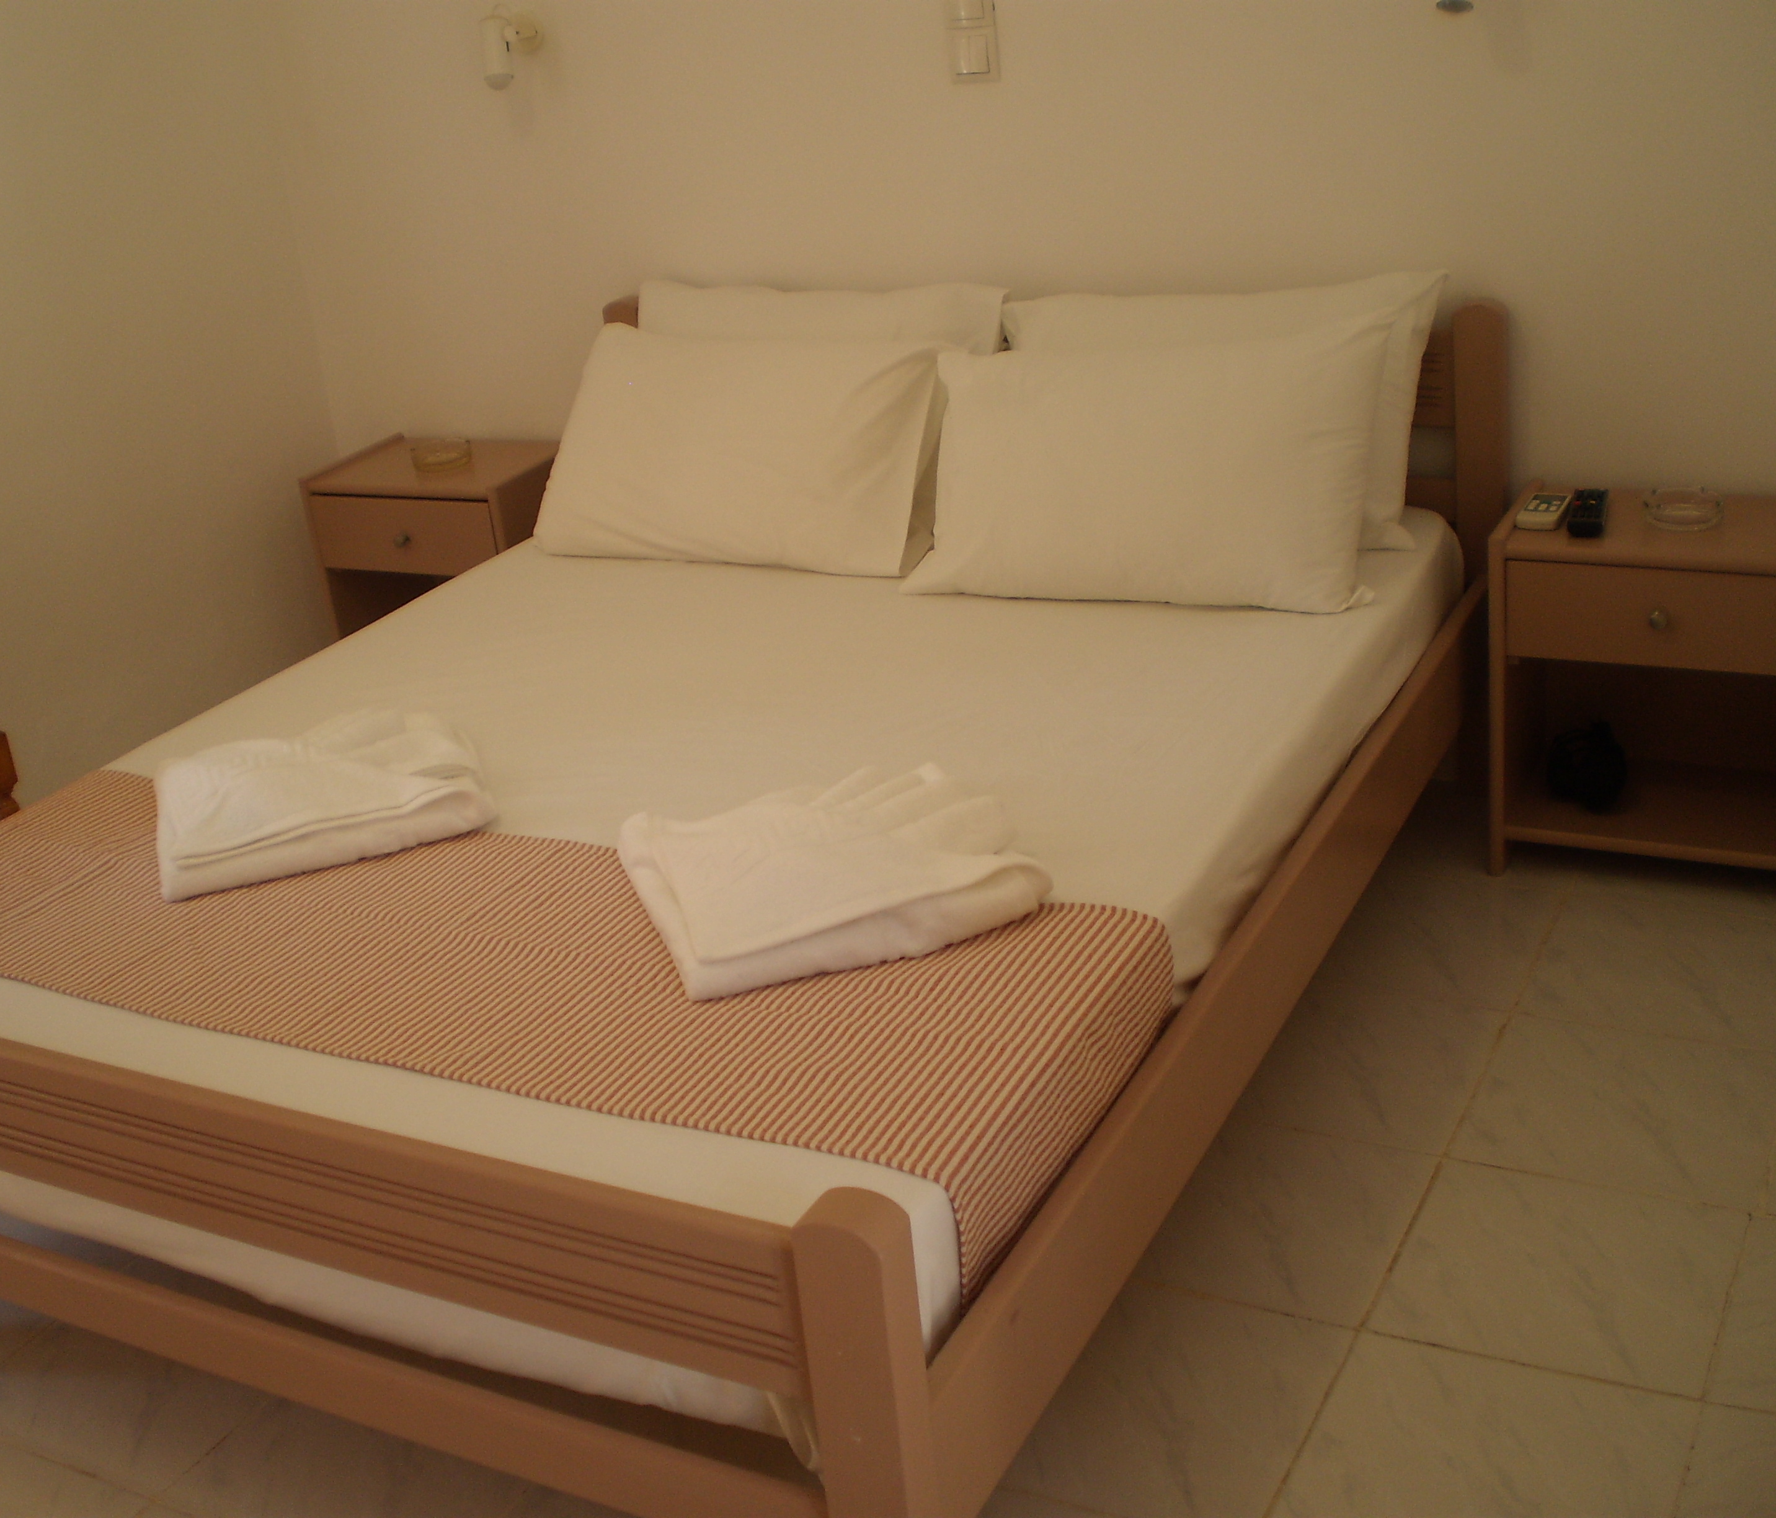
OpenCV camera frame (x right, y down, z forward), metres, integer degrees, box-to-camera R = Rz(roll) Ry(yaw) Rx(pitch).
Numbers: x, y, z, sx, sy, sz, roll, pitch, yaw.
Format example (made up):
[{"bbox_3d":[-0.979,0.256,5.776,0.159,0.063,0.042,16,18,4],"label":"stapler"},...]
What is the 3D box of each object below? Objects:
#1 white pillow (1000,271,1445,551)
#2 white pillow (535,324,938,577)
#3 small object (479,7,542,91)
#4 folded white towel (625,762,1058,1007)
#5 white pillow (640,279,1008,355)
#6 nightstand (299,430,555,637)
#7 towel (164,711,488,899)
[{"bbox_3d":[0.478,-0.523,3.170,0.682,0.389,0.141,7,18,27],"label":"white pillow"},{"bbox_3d":[-0.246,-0.506,3.377,0.687,0.379,0.141,7,-4,27],"label":"white pillow"},{"bbox_3d":[-0.642,-1.201,3.561,0.063,0.126,0.111,7,27,27],"label":"small object"},{"bbox_3d":[-0.066,0.105,2.251,0.384,0.066,0.343,-13,25,-14],"label":"folded white towel"},{"bbox_3d":[-0.118,-0.593,3.481,0.682,0.389,0.141,7,18,27],"label":"white pillow"},{"bbox_3d":[-0.791,-0.317,3.998,0.440,0.515,0.282,6,27,26],"label":"nightstand"},{"bbox_3d":[-0.696,0.032,2.579,0.384,0.066,0.328,-13,25,-14],"label":"towel"}]

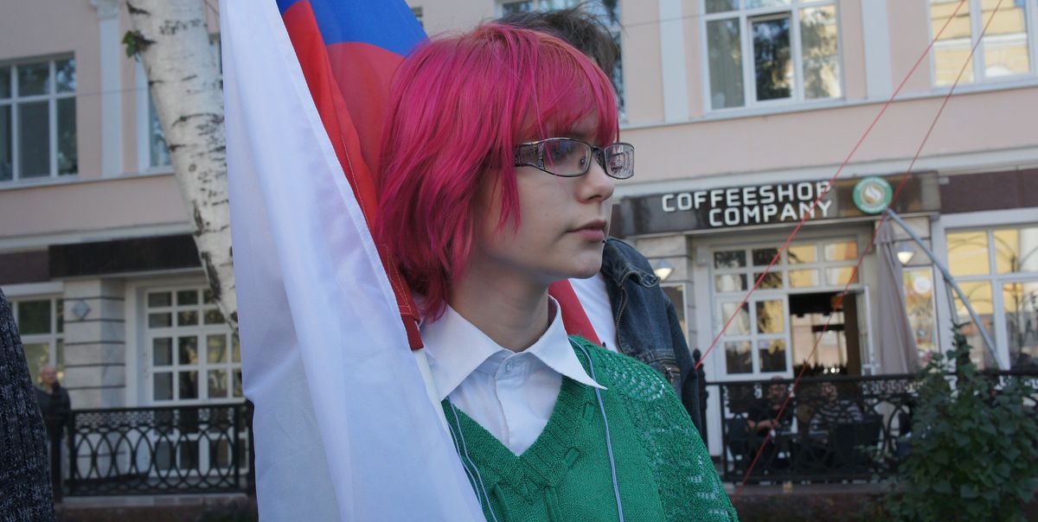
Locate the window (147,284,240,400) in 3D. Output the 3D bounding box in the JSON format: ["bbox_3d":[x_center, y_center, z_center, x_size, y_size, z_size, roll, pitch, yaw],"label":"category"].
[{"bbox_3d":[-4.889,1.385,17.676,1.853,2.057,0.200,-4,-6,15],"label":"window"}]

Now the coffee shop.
[{"bbox_3d":[3.553,0.809,15.347,4.013,3.488,1.100,-4,-6,15],"label":"coffee shop"}]

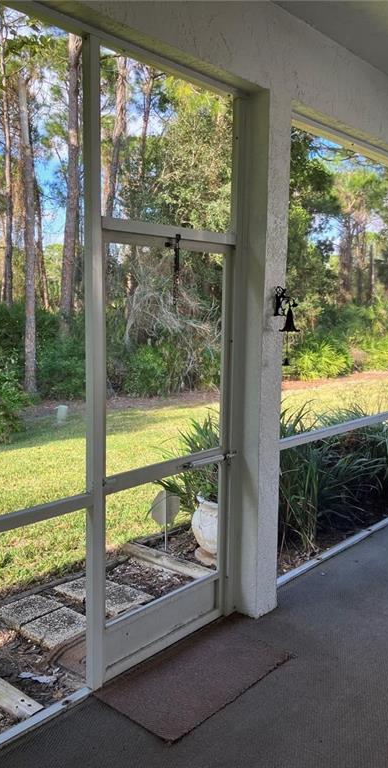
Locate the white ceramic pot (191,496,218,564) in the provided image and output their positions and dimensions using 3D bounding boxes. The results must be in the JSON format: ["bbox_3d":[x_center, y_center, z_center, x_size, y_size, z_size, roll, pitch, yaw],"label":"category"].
[{"bbox_3d":[0.201,1.025,4.451,0.418,0.439,0.418,1,7,0],"label":"white ceramic pot"}]

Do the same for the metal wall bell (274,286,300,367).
[{"bbox_3d":[0.484,-0.298,3.218,0.139,0.411,0.108,7,9,42],"label":"metal wall bell"}]

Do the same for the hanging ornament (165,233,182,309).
[{"bbox_3d":[-0.092,-0.508,2.820,0.050,0.340,0.065,7,9,41],"label":"hanging ornament"}]

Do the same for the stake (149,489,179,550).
[{"bbox_3d":[-0.207,1.001,4.549,0.221,0.455,0.040,0,7,-3],"label":"stake"}]

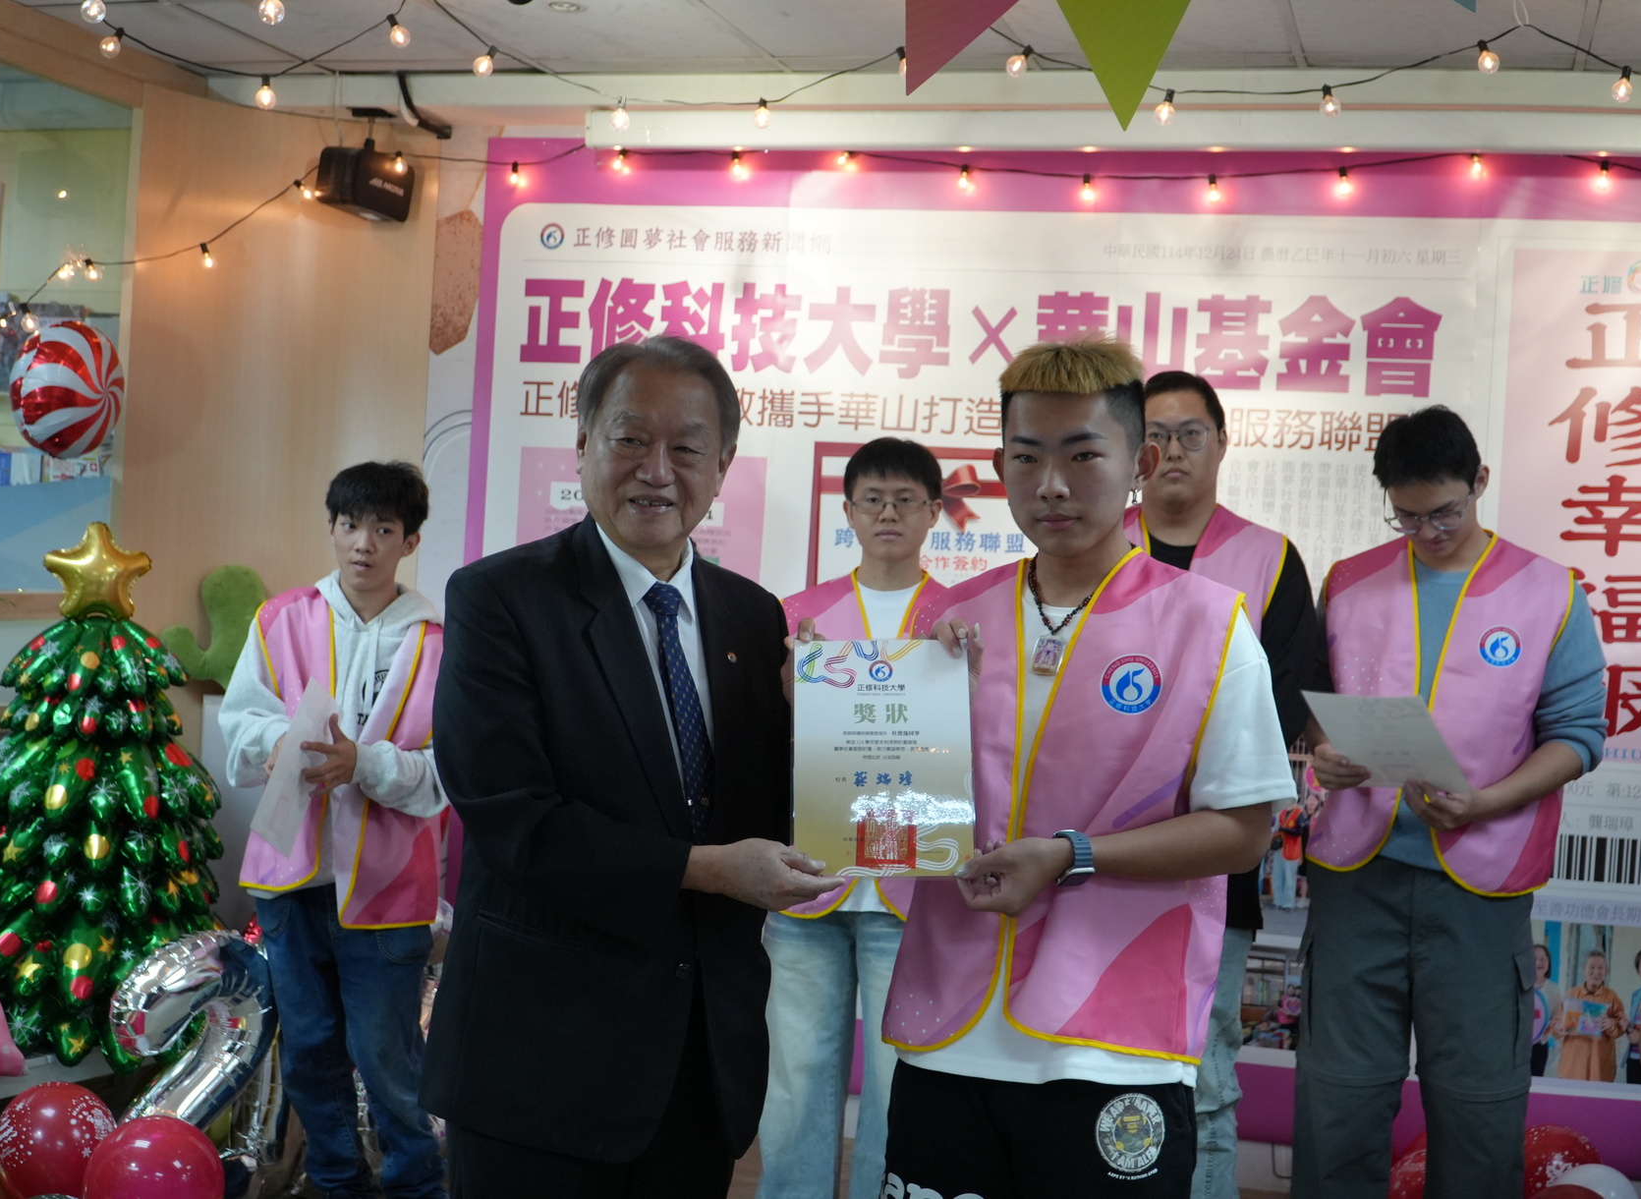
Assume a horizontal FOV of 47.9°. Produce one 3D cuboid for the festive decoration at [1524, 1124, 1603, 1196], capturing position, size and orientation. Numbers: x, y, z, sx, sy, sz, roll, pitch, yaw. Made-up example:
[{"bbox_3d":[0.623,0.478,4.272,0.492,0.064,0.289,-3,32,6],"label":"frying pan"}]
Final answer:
[{"bbox_3d":[1.675,1.341,4.250,0.260,0.275,0.260,4,1,22],"label":"festive decoration"}]

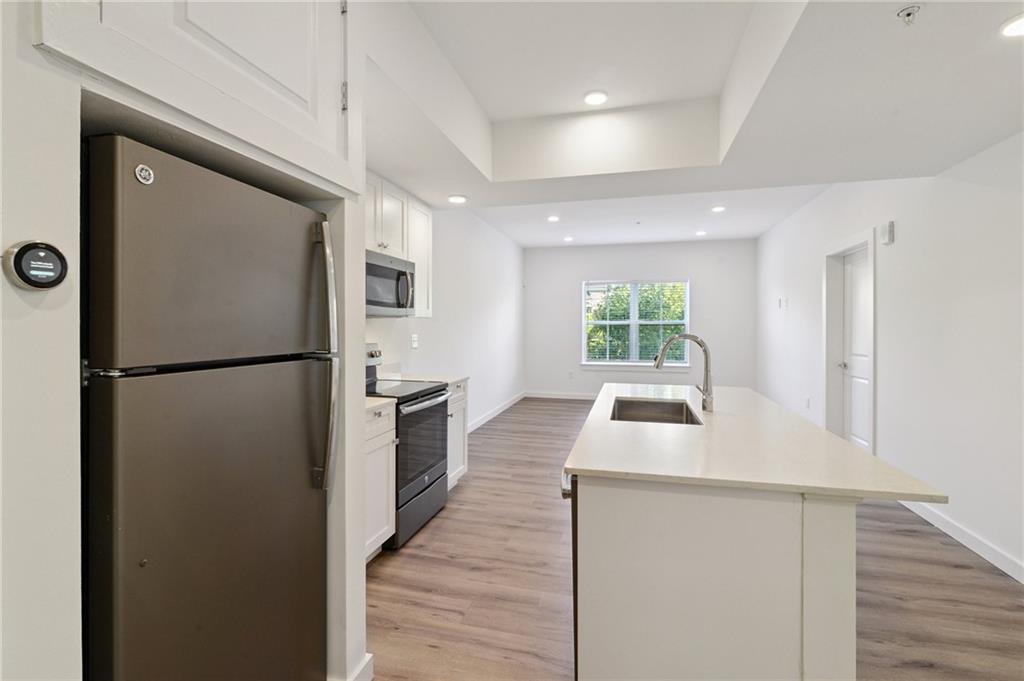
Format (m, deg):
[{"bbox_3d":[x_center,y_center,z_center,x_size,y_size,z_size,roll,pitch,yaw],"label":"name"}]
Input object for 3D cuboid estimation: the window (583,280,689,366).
[{"bbox_3d":[2.210,-0.306,8.223,1.855,1.550,0.120,1,2,15],"label":"window"}]

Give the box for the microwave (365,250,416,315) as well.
[{"bbox_3d":[-1.024,-0.376,3.196,0.410,0.415,0.756,1,2,15],"label":"microwave"}]

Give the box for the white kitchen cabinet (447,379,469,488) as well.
[{"bbox_3d":[-0.750,0.781,3.834,0.635,0.908,0.476,1,2,15],"label":"white kitchen cabinet"}]

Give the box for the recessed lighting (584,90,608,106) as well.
[{"bbox_3d":[0.534,-1.528,2.876,0.160,0.030,0.160,1,2,15],"label":"recessed lighting"}]

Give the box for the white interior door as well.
[{"bbox_3d":[3.456,0.177,4.453,0.040,2.105,0.850,1,2,15],"label":"white interior door"}]

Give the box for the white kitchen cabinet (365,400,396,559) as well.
[{"bbox_3d":[-1.065,0.816,2.653,0.635,0.908,0.400,1,2,15],"label":"white kitchen cabinet"}]

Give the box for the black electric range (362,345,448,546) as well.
[{"bbox_3d":[-0.881,0.649,3.191,0.700,1.210,0.756,1,2,15],"label":"black electric range"}]

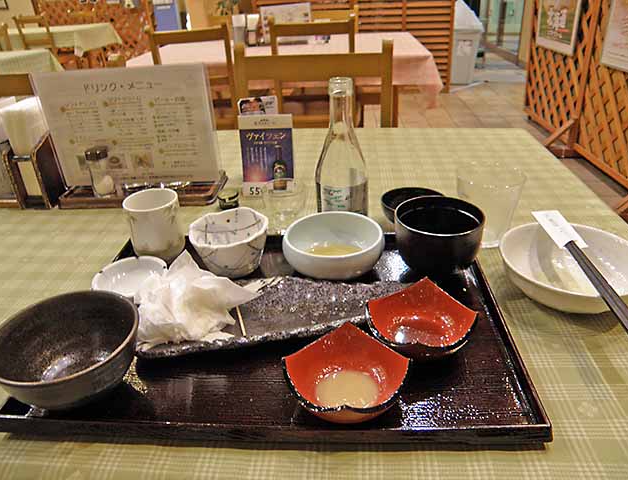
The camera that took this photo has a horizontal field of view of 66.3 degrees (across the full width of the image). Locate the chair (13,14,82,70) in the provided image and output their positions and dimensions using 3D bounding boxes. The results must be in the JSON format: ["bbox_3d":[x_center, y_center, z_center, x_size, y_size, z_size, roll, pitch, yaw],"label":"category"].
[{"bbox_3d":[-2.768,-1.938,5.161,0.410,0.850,0.480,0,28,5],"label":"chair"}]

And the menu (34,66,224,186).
[{"bbox_3d":[-0.285,-0.172,0.750,0.252,0.183,0.012,-3,30,-2],"label":"menu"}]

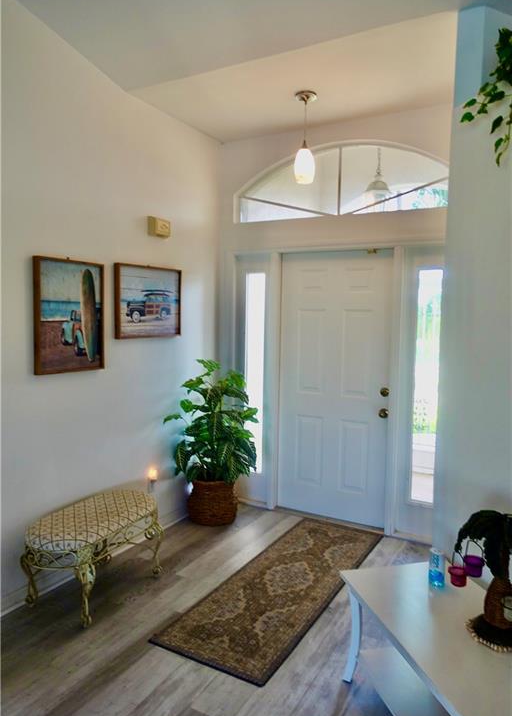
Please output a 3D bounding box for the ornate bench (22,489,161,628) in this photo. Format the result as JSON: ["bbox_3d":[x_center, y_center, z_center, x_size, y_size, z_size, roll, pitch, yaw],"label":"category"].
[{"bbox_3d":[-0.898,1.105,2.935,0.458,0.466,0.688,3,5,29],"label":"ornate bench"}]

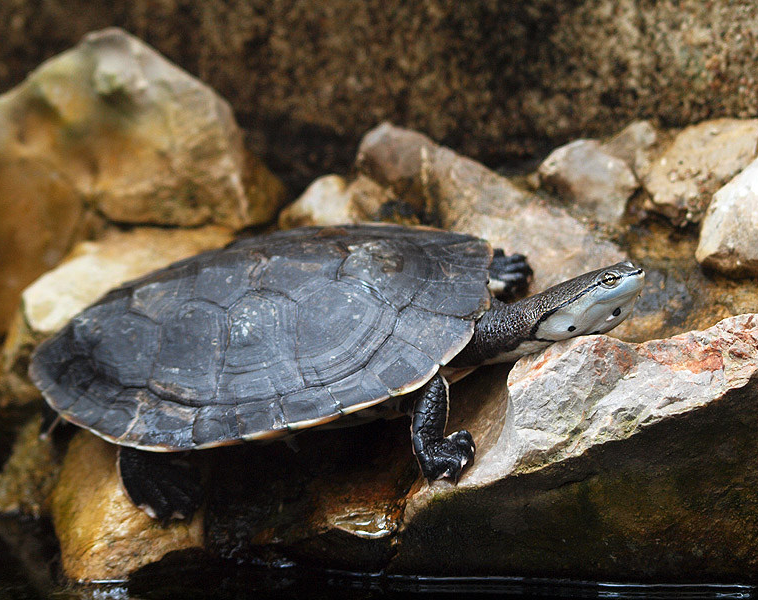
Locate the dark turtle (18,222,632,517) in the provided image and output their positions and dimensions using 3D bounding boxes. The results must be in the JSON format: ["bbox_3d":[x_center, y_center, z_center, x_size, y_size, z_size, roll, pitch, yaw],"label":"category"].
[{"bbox_3d":[-0.027,0.014,2.030,0.415,0.112,0.240,-9,34,20],"label":"dark turtle"}]

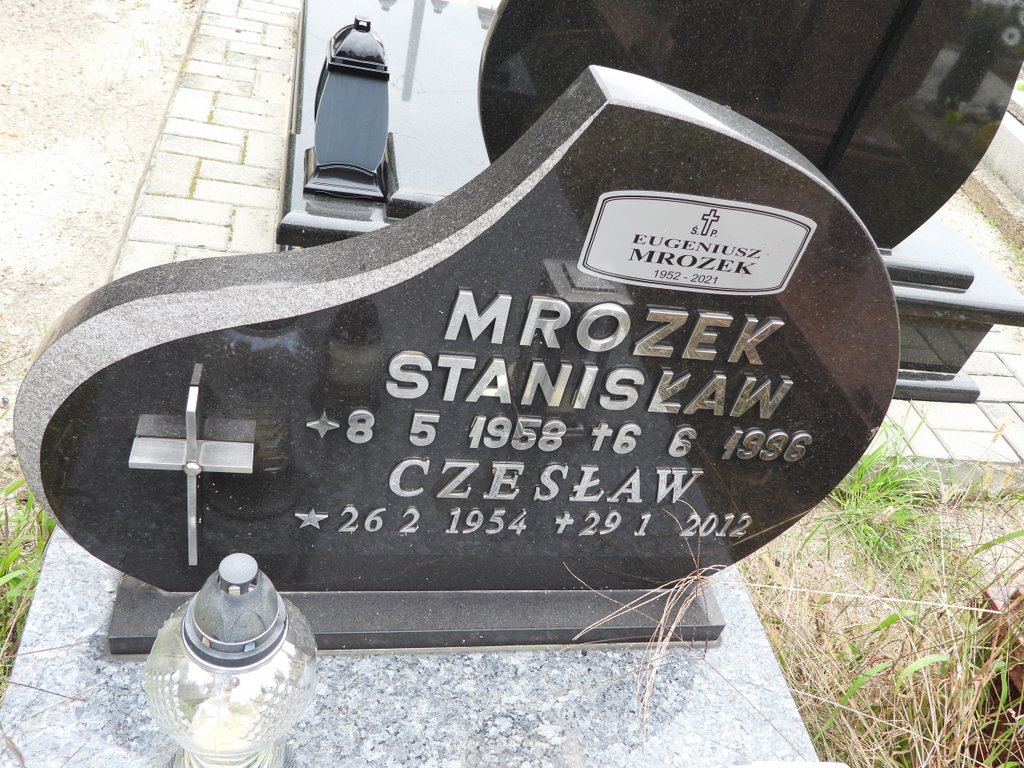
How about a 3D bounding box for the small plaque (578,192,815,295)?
[{"bbox_3d":[0.158,-0.114,0.694,0.198,0.086,0.006,4,40,-15],"label":"small plaque"}]

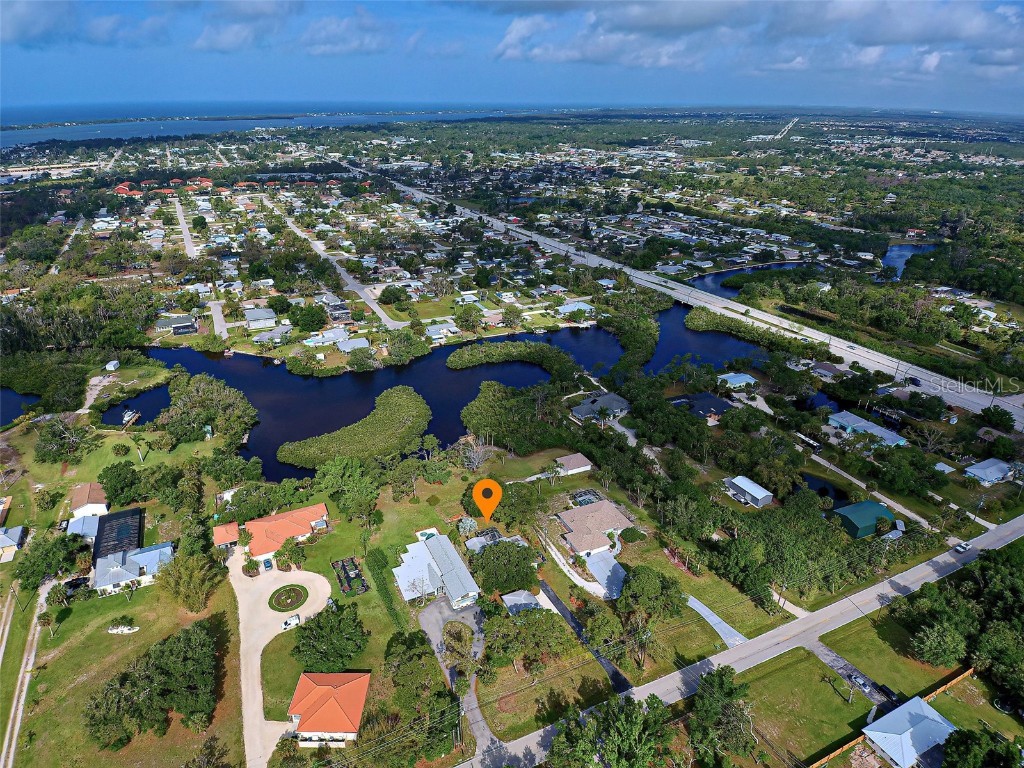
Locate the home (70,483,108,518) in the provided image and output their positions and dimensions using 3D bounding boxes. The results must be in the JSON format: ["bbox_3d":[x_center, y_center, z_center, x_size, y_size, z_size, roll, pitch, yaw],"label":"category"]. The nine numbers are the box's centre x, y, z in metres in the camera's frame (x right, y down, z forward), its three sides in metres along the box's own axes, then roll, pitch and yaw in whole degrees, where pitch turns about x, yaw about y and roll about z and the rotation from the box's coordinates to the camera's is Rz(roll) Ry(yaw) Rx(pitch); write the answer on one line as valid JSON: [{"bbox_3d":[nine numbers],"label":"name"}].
[{"bbox_3d":[-140.850,37.700,168.560,9.010,5.100,13.800,-17,33,-28],"label":"home"}]

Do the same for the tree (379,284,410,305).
[{"bbox_3d":[-86.150,-64.250,365.430,21.060,13.190,21.060,0,29,0],"label":"tree"}]

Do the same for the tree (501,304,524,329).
[{"bbox_3d":[0.160,-42.790,327.550,15.020,13.770,15.020,0,29,0],"label":"tree"}]

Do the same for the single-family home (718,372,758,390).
[{"bbox_3d":[108.160,-1.730,242.800,13.140,4.300,11.230,-13,32,-22],"label":"single-family home"}]

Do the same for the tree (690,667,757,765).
[{"bbox_3d":[48.280,75.470,115.610,14.030,13.000,18.950,21,35,32],"label":"tree"}]

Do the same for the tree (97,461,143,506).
[{"bbox_3d":[-142.790,36.930,184.020,13.870,13.850,13.870,0,29,0],"label":"tree"}]

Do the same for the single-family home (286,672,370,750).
[{"bbox_3d":[-40.190,70.470,110.530,15.000,5.100,13.280,0,29,-1],"label":"single-family home"}]

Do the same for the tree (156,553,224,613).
[{"bbox_3d":[-93.310,58.010,146.310,16.780,14.560,16.780,0,29,0],"label":"tree"}]

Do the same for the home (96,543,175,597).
[{"bbox_3d":[-118.440,56.950,157.690,20.500,5.000,14.600,-13,32,-22],"label":"home"}]

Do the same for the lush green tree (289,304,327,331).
[{"bbox_3d":[-121.080,-39.270,299.230,21.500,13.000,18.000,-12,31,-20],"label":"lush green tree"}]

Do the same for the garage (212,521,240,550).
[{"bbox_3d":[-94.185,49.978,166.245,6.920,4.200,9.080,-14,33,-24],"label":"garage"}]

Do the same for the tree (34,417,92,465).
[{"bbox_3d":[-183.230,23.380,205.810,20.530,13.000,19.560,24,37,36],"label":"tree"}]

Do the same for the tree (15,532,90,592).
[{"bbox_3d":[-139.260,53.240,152.480,18.490,13.000,16.810,21,35,32],"label":"tree"}]

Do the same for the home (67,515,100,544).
[{"bbox_3d":[-142.900,49.230,168.180,8.000,4.800,8.400,-12,31,-22],"label":"home"}]

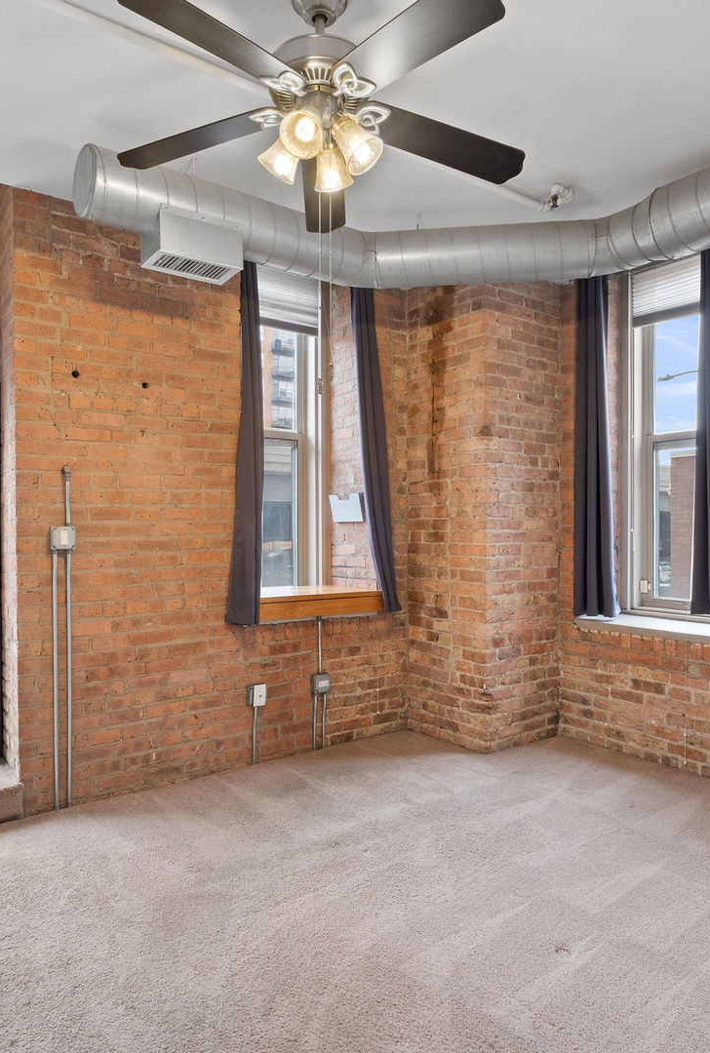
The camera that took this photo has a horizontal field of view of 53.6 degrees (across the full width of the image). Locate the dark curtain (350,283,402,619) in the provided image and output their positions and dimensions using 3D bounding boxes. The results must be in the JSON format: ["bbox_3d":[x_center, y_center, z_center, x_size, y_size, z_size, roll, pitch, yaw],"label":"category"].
[{"bbox_3d":[0.135,-0.486,4.337,0.290,2.030,0.140,0,0,-36],"label":"dark curtain"}]

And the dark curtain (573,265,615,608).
[{"bbox_3d":[1.430,-0.495,4.146,0.130,2.050,0.260,0,0,-37],"label":"dark curtain"}]

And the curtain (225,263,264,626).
[{"bbox_3d":[-0.588,-0.468,3.799,0.230,1.985,0.140,0,0,-36],"label":"curtain"}]

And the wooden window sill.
[{"bbox_3d":[-0.330,0.464,4.250,0.940,0.117,0.500,0,0,-36],"label":"wooden window sill"}]

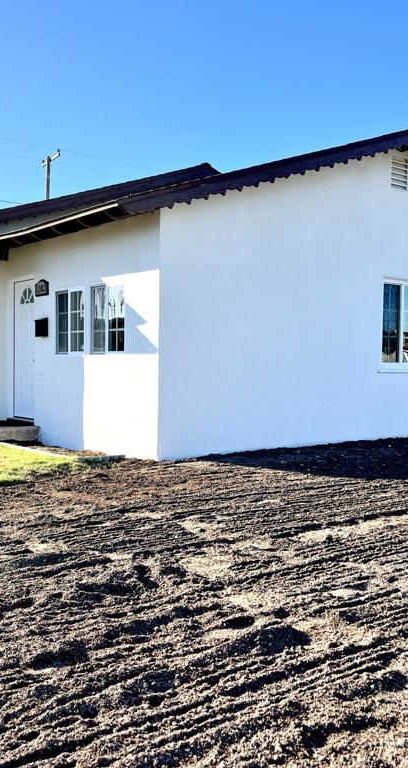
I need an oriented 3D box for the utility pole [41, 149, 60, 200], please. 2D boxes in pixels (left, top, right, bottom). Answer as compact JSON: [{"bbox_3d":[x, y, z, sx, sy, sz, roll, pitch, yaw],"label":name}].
[{"bbox_3d":[-7.287,-5.470,36.167,0.320,10.824,2.500,0,2,-29],"label":"utility pole"}]

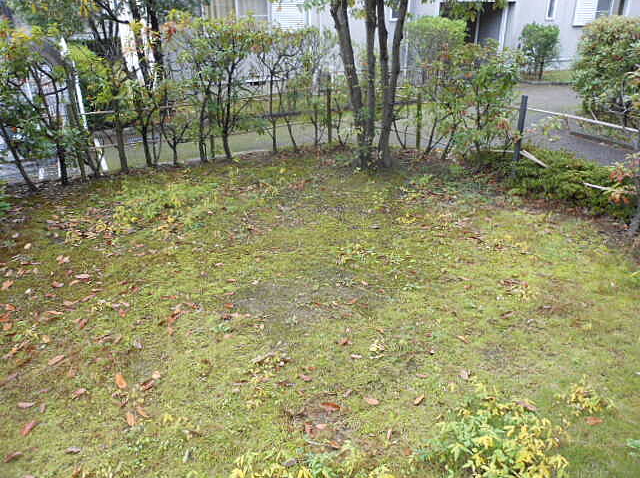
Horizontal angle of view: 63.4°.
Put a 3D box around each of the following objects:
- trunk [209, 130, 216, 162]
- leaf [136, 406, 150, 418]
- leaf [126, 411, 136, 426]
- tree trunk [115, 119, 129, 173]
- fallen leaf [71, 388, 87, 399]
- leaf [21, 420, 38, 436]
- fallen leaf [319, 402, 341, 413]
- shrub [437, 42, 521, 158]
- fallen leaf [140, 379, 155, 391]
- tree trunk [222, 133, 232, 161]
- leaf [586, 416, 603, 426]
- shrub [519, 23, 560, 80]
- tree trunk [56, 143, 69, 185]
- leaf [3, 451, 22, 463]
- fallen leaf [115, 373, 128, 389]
[{"bbox_3d":[-1.266,-1.110,6.068,0.076,0.359,0.065,-5,24,-11],"label":"trunk"},{"bbox_3d":[-0.749,0.736,2.199,0.097,0.015,0.028,19,29,37],"label":"leaf"},{"bbox_3d":[-0.789,0.751,2.163,0.028,0.015,0.093,-13,26,-27],"label":"leaf"},{"bbox_3d":[-2.141,-1.012,5.582,0.093,0.562,0.087,-9,25,-19],"label":"tree trunk"},{"bbox_3d":[-1.069,0.690,2.303,0.031,0.015,0.071,12,26,25],"label":"fallen leaf"},{"bbox_3d":[-1.183,0.771,2.113,0.037,0.015,0.087,6,24,13],"label":"leaf"},{"bbox_3d":[0.045,0.723,2.236,0.093,0.015,0.038,6,24,14],"label":"fallen leaf"},{"bbox_3d":[1.956,-1.646,6.152,0.994,1.316,0.950,0,23,0],"label":"shrub"},{"bbox_3d":[-0.786,0.660,2.368,0.042,0.020,0.082,11,25,23],"label":"fallen leaf"},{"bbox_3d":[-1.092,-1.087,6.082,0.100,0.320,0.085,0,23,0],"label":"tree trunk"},{"bbox_3d":[1.146,0.760,2.159,0.068,0.015,0.038,1,23,1],"label":"leaf"},{"bbox_3d":[5.841,-5.002,13.832,1.050,1.420,1.050,9,25,20],"label":"shrub"},{"bbox_3d":[-2.595,-0.763,5.196,0.077,0.409,0.071,-11,26,-25],"label":"tree trunk"},{"bbox_3d":[-1.174,0.828,1.978,0.075,0.020,0.038,-20,30,-39],"label":"leaf"},{"bbox_3d":[-0.916,0.651,2.390,0.042,0.020,0.112,-18,29,-35],"label":"fallen leaf"}]

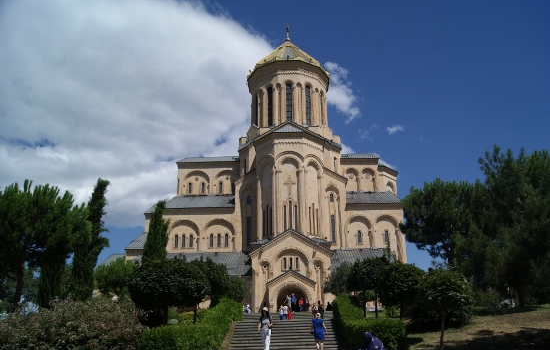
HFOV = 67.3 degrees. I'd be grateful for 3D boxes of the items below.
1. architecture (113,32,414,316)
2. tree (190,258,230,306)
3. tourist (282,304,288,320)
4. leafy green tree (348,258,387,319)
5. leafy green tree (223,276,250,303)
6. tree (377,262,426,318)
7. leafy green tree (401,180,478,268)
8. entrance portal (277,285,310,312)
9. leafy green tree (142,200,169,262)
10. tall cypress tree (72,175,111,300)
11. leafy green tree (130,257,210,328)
[{"bbox_3d":[-4.293,-5.583,111.416,67.000,81.737,60.000,-2,-18,2],"label":"architecture"},{"bbox_3d":[-4.019,6.079,21.506,3.000,3.524,3.000,-1,-18,0],"label":"tree"},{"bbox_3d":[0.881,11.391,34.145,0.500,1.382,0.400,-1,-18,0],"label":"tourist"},{"bbox_3d":[4.798,5.854,20.992,2.208,3.278,2.208,-1,-18,0],"label":"leafy green tree"},{"bbox_3d":[-3.119,8.447,28.827,2.800,2.790,2.800,-1,-18,0],"label":"leafy green tree"},{"bbox_3d":[5.973,5.565,19.184,2.162,3.044,2.162,-1,-18,0],"label":"tree"},{"bbox_3d":[13.102,5.334,32.903,6.069,10.416,6.069,-1,-18,0],"label":"leafy green tree"},{"bbox_3d":[2.899,19.939,67.116,5.895,4.780,2.000,-2,-18,2],"label":"entrance portal"},{"bbox_3d":[-9.443,6.433,32.696,2.079,9.296,2.079,-1,-18,0],"label":"leafy green tree"},{"bbox_3d":[-12.114,4.827,26.926,2.600,9.828,2.600,-1,-18,0],"label":"tall cypress tree"},{"bbox_3d":[-4.466,5.218,17.054,3.375,3.581,3.375,-1,-18,0],"label":"leafy green tree"}]

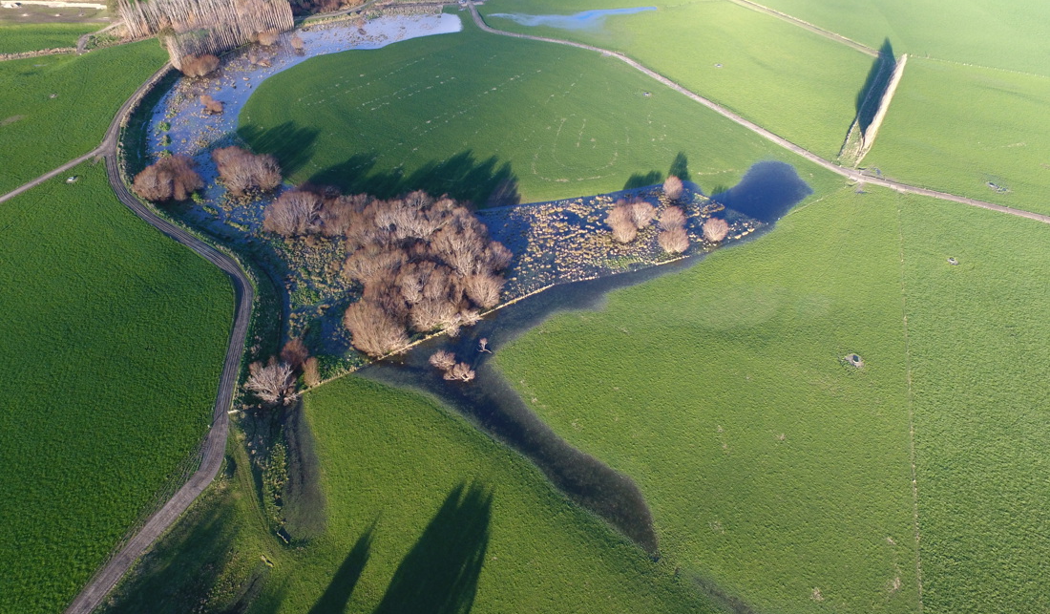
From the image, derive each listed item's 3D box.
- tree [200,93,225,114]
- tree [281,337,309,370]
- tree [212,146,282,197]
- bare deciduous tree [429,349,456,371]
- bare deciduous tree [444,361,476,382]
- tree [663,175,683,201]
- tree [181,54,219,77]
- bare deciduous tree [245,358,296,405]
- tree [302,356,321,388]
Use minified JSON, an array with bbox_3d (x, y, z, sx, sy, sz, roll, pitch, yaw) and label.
[{"bbox_3d":[-134.110,-87.120,259.780,8.700,6.800,7.800,-22,49,-20],"label":"tree"},{"bbox_3d":[-60.520,12.420,160.490,6.300,9.300,6.300,-23,50,-21],"label":"tree"},{"bbox_3d":[-99.560,-48.200,217.670,21.300,12.500,18.500,-21,49,-20],"label":"tree"},{"bbox_3d":[-22.080,14.150,162.250,7.000,4.600,6.200,-9,46,-9],"label":"bare deciduous tree"},{"bbox_3d":[-17.180,16.970,159.490,7.800,4.600,6.000,-7,46,-7],"label":"bare deciduous tree"},{"bbox_3d":[52.420,-41.950,214.580,6.600,9.000,6.600,12,47,11],"label":"tree"},{"bbox_3d":[-151.570,-112.820,283.220,16.500,9.300,11.500,-21,49,-20],"label":"tree"},{"bbox_3d":[-63.820,19.140,152.690,11.300,11.000,11.000,0,45,0],"label":"bare deciduous tree"},{"bbox_3d":[-54.730,16.680,156.190,4.200,9.500,4.200,-22,50,-21],"label":"tree"}]

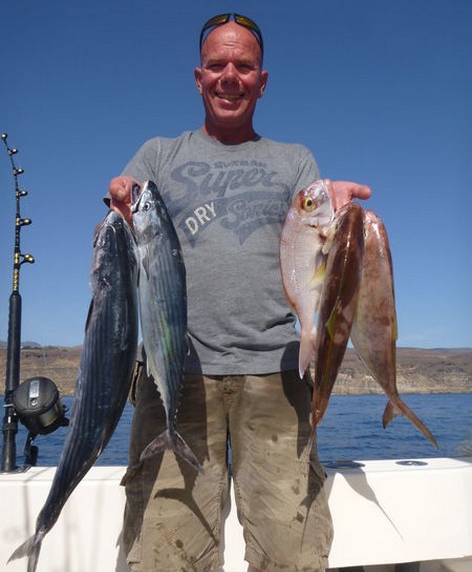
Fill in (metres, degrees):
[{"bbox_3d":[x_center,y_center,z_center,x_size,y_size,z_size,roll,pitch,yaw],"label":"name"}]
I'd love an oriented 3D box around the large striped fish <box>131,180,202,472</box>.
[{"bbox_3d":[-0.129,0.052,0.878,0.112,0.500,0.075,-9,-10,17],"label":"large striped fish"}]

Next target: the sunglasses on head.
[{"bbox_3d":[-0.011,-0.619,1.269,0.160,0.050,0.145,0,-26,0],"label":"sunglasses on head"}]

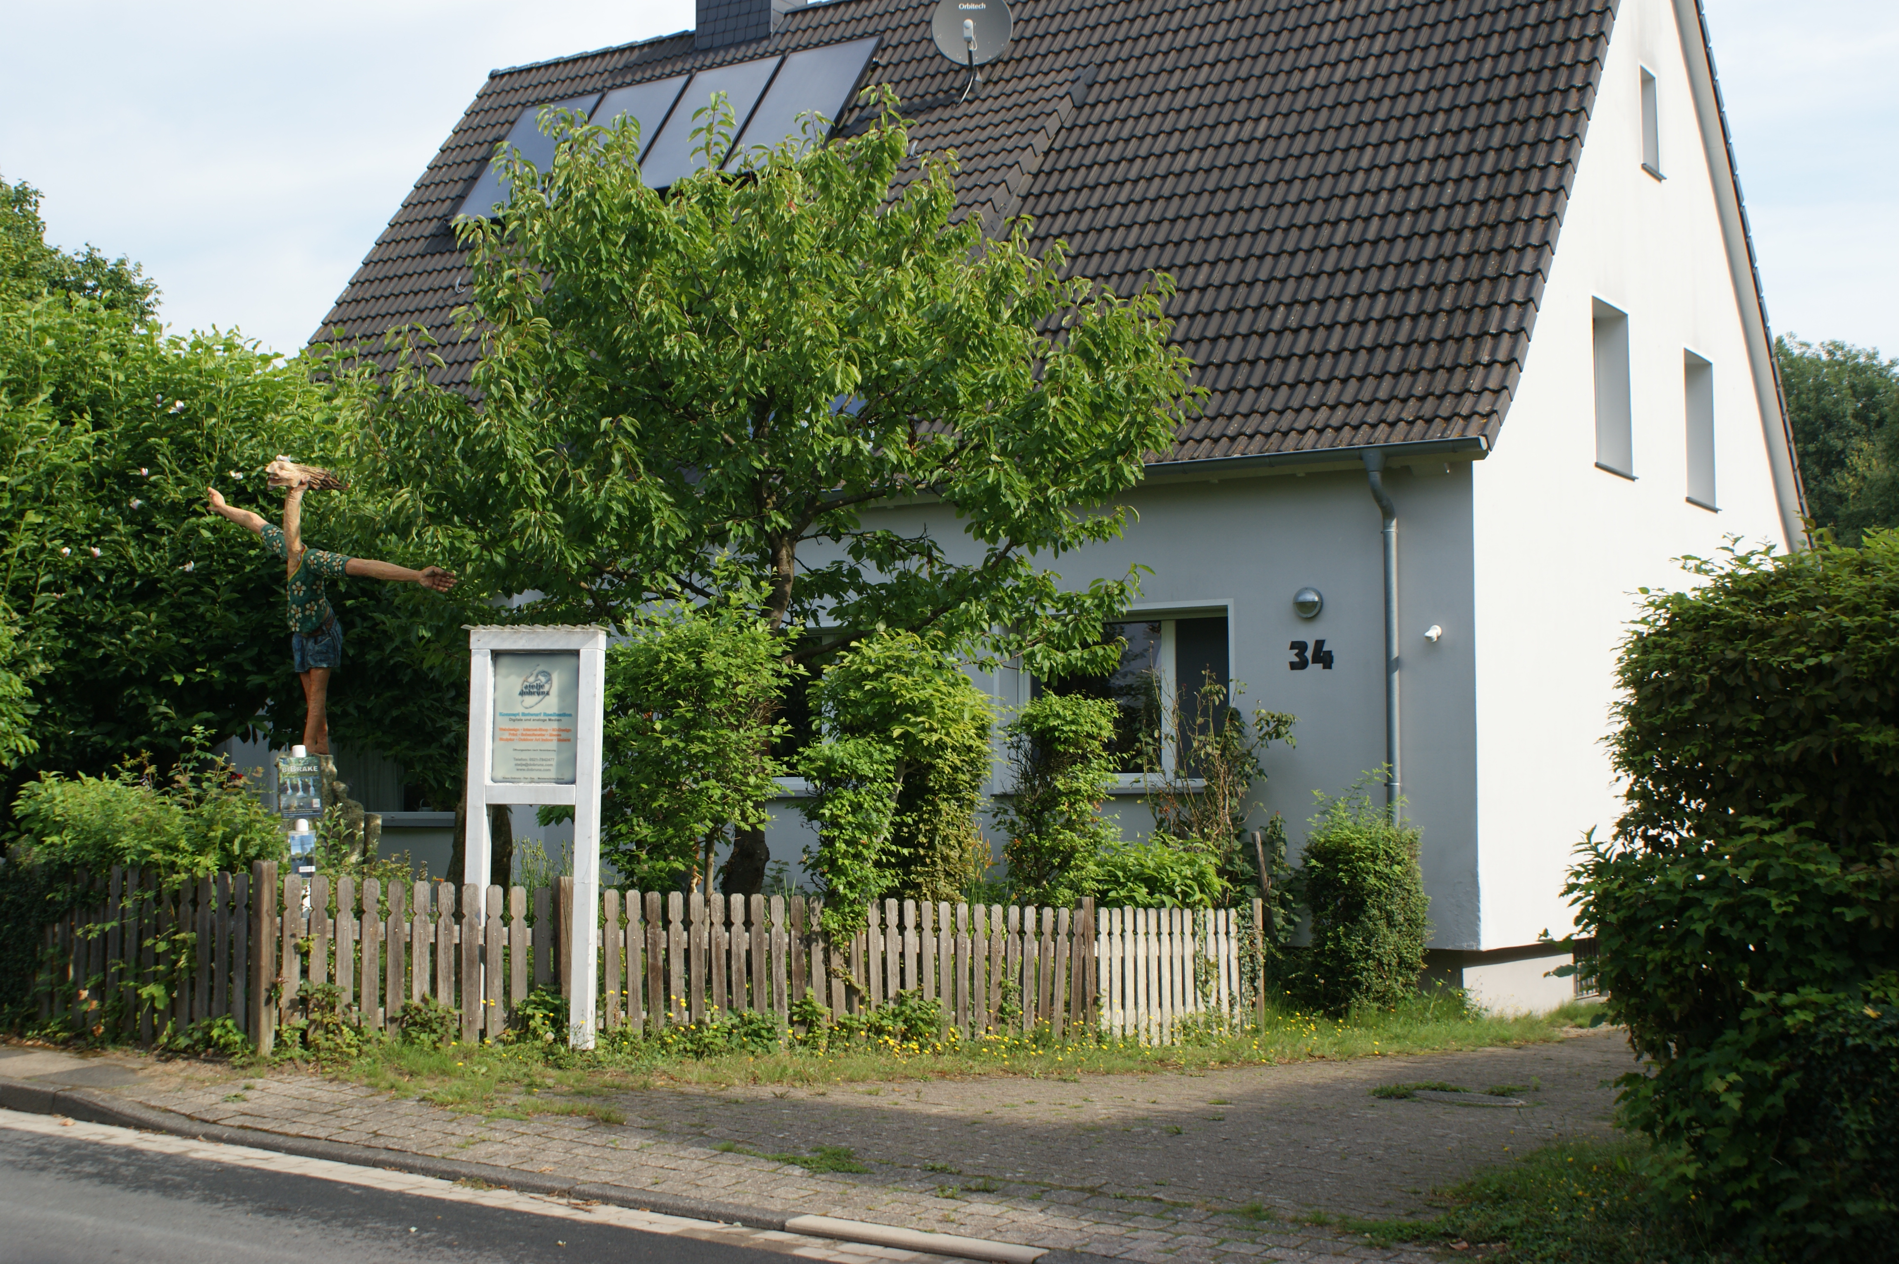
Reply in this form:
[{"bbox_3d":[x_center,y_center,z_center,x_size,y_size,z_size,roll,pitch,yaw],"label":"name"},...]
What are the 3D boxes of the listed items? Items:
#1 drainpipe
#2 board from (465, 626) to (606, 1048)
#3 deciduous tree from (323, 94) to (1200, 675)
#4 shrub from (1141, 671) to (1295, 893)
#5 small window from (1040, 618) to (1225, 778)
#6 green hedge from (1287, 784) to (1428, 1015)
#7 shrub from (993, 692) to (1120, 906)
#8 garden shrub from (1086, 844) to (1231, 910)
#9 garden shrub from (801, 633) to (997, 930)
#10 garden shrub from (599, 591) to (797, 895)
[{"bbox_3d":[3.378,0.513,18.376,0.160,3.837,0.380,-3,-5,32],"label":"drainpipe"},{"bbox_3d":[-2.285,1.130,13.067,0.760,2.331,0.140,-1,-4,9],"label":"board"},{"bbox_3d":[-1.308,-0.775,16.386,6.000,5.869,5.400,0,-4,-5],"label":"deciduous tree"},{"bbox_3d":[2.044,1.521,17.971,1.171,2.443,0.900,-1,-4,6],"label":"shrub"},{"bbox_3d":[1.473,0.561,19.980,1.952,1.351,0.140,-3,-5,32],"label":"small window"},{"bbox_3d":[3.053,2.037,17.713,0.880,1.755,0.780,-3,-5,32],"label":"green hedge"},{"bbox_3d":[0.749,1.546,16.467,0.887,2.256,0.850,0,-4,3],"label":"shrub"},{"bbox_3d":[1.498,2.103,17.069,1.016,1.181,0.900,0,-4,5],"label":"garden shrub"},{"bbox_3d":[-0.347,1.247,15.168,1.274,2.502,1.100,0,-4,-1],"label":"garden shrub"},{"bbox_3d":[-1.638,1.088,15.070,1.341,2.693,1.200,0,-4,-6],"label":"garden shrub"}]

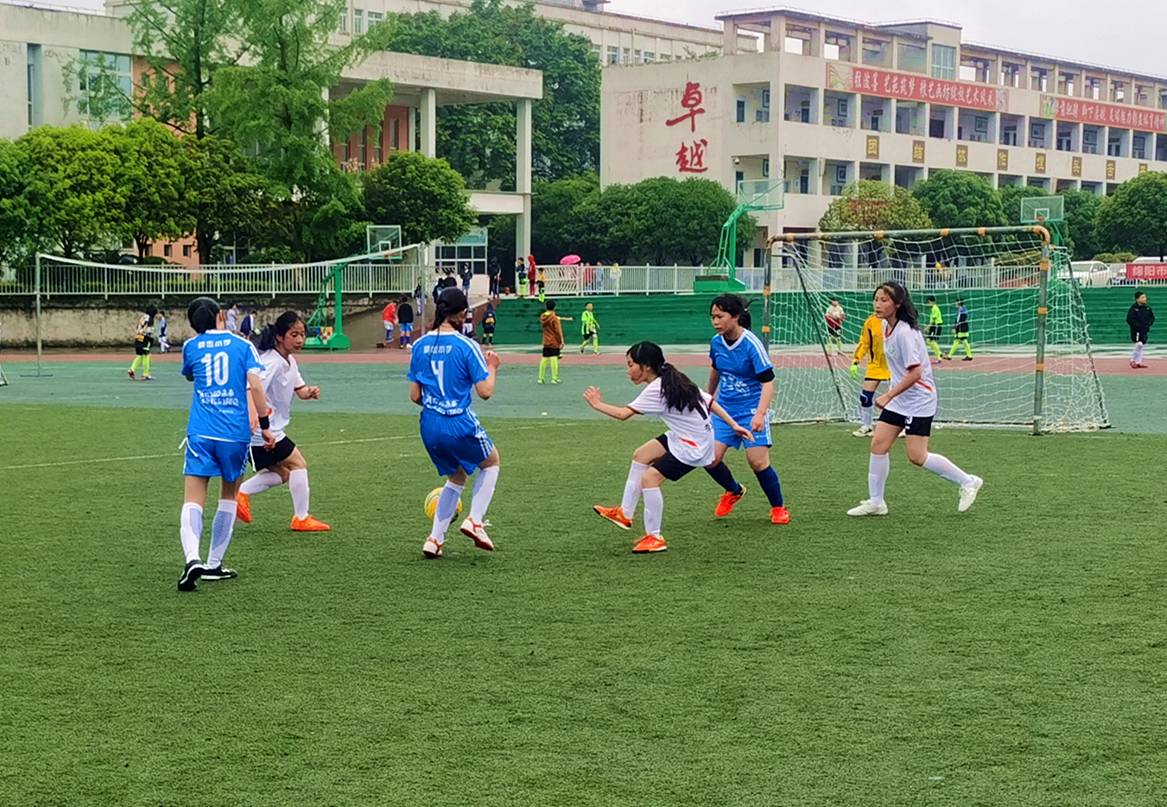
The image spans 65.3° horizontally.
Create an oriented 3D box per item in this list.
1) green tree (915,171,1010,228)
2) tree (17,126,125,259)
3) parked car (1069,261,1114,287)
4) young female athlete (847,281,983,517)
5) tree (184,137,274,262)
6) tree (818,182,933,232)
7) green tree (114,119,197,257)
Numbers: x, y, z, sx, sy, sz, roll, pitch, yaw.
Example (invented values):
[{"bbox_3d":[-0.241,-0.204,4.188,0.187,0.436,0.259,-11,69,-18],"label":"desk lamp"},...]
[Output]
[{"bbox_3d":[17.816,-8.021,42.687,4.400,5.790,4.400,0,6,0],"label":"green tree"},{"bbox_3d":[-17.932,-6.694,31.951,3.852,5.749,3.852,0,6,0],"label":"tree"},{"bbox_3d":[26.059,-6.559,47.363,1.800,1.550,4.400,6,8,41],"label":"parked car"},{"bbox_3d":[2.225,-0.026,6.099,0.860,1.566,0.500,-2,7,-17],"label":"young female athlete"},{"bbox_3d":[-12.904,-6.831,32.699,3.600,5.575,3.600,0,6,0],"label":"tree"},{"bbox_3d":[13.274,-7.554,41.415,5.264,4.939,5.264,0,6,0],"label":"tree"},{"bbox_3d":[-15.238,-6.815,31.938,3.221,5.992,3.221,0,6,0],"label":"green tree"}]

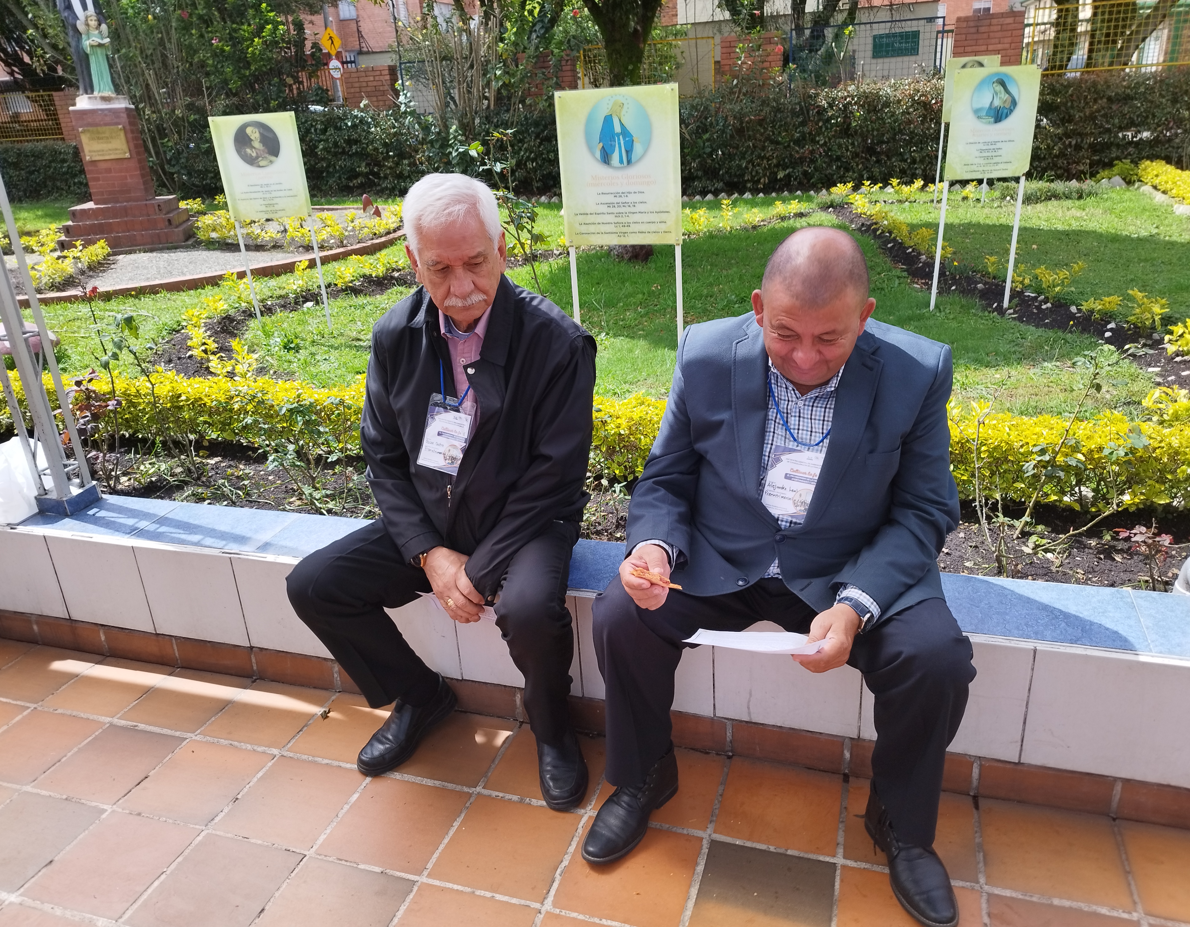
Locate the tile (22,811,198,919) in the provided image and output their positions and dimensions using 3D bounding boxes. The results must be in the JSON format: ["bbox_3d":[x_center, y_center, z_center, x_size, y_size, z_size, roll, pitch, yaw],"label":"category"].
[{"bbox_3d":[-0.982,0.818,1.751,0.236,0.015,0.233,4,22,18],"label":"tile"}]

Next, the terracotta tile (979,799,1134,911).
[{"bbox_3d":[0.875,0.751,1.646,0.240,0.015,0.228,4,22,17],"label":"terracotta tile"}]

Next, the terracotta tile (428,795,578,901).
[{"bbox_3d":[-0.173,0.777,1.736,0.240,0.015,0.232,4,22,17],"label":"terracotta tile"}]

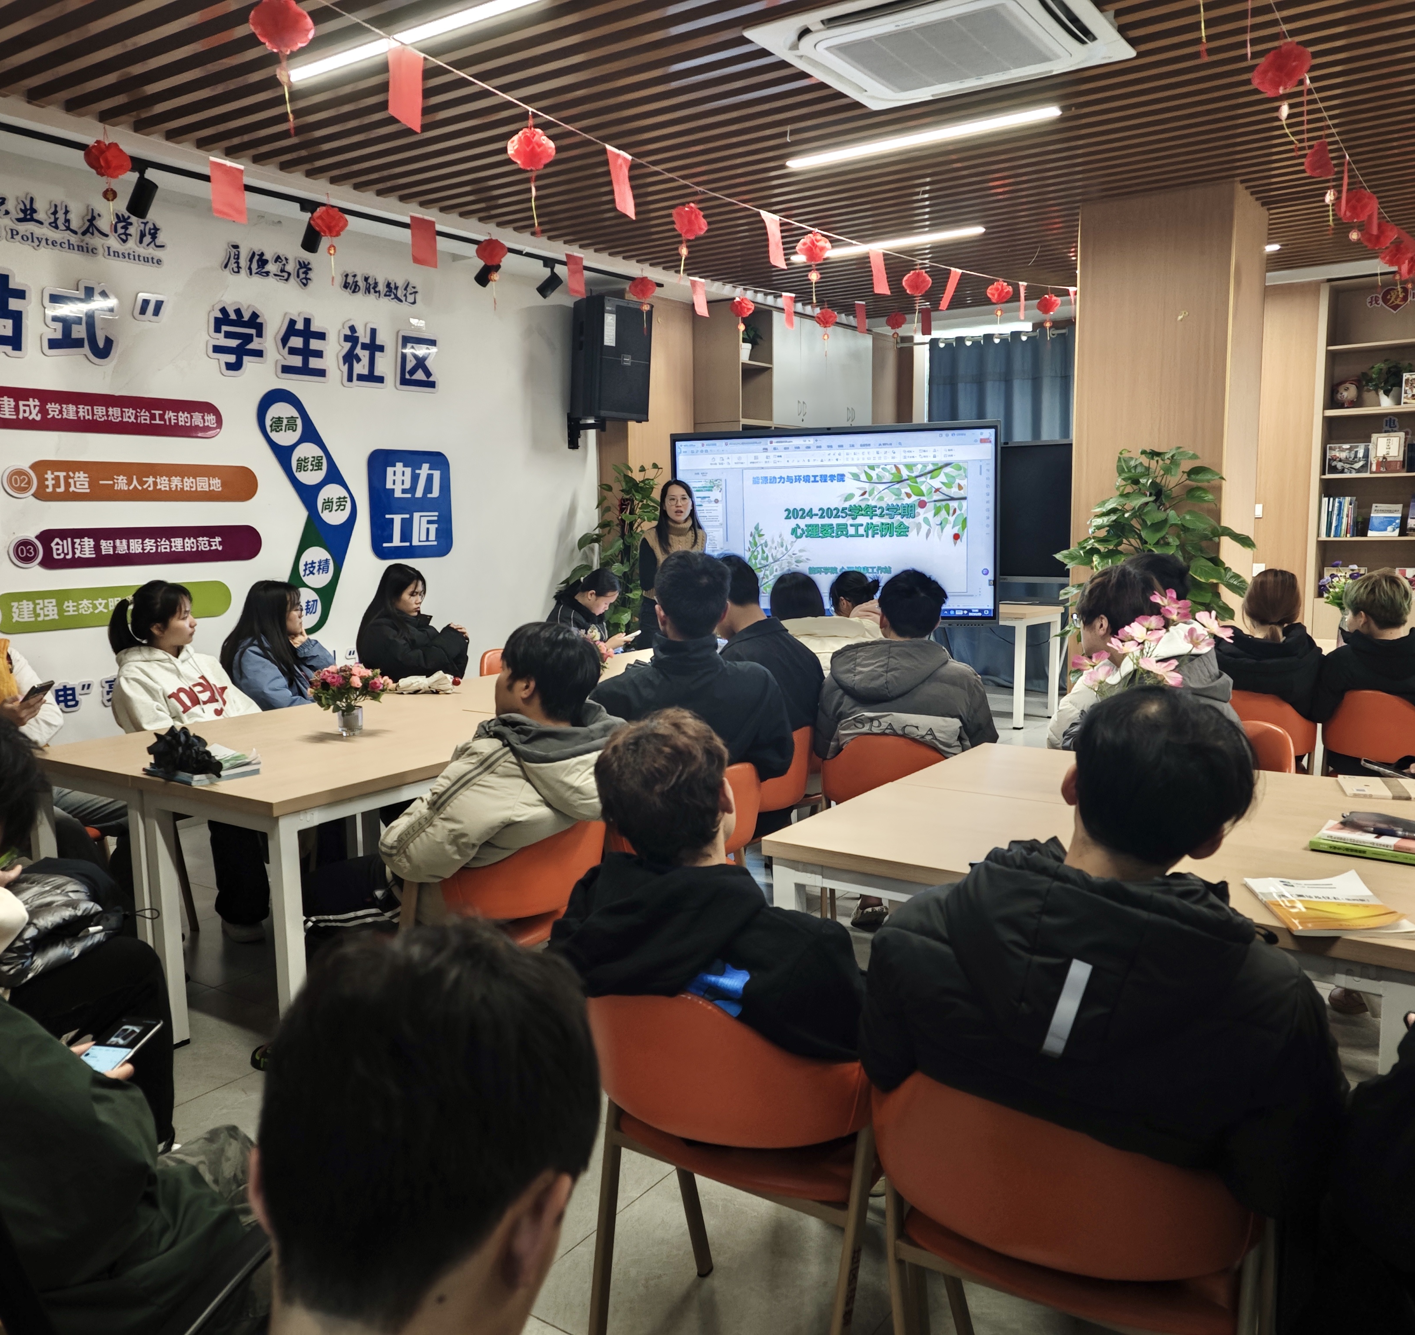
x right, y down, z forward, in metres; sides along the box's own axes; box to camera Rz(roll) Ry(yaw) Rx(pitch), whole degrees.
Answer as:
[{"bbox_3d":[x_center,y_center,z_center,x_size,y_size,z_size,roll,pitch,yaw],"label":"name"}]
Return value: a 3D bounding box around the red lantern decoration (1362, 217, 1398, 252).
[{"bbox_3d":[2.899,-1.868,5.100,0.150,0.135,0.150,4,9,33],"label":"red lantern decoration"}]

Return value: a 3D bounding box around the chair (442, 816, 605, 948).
[{"bbox_3d":[-0.485,0.690,2.782,0.540,0.770,0.550,5,9,40],"label":"chair"}]

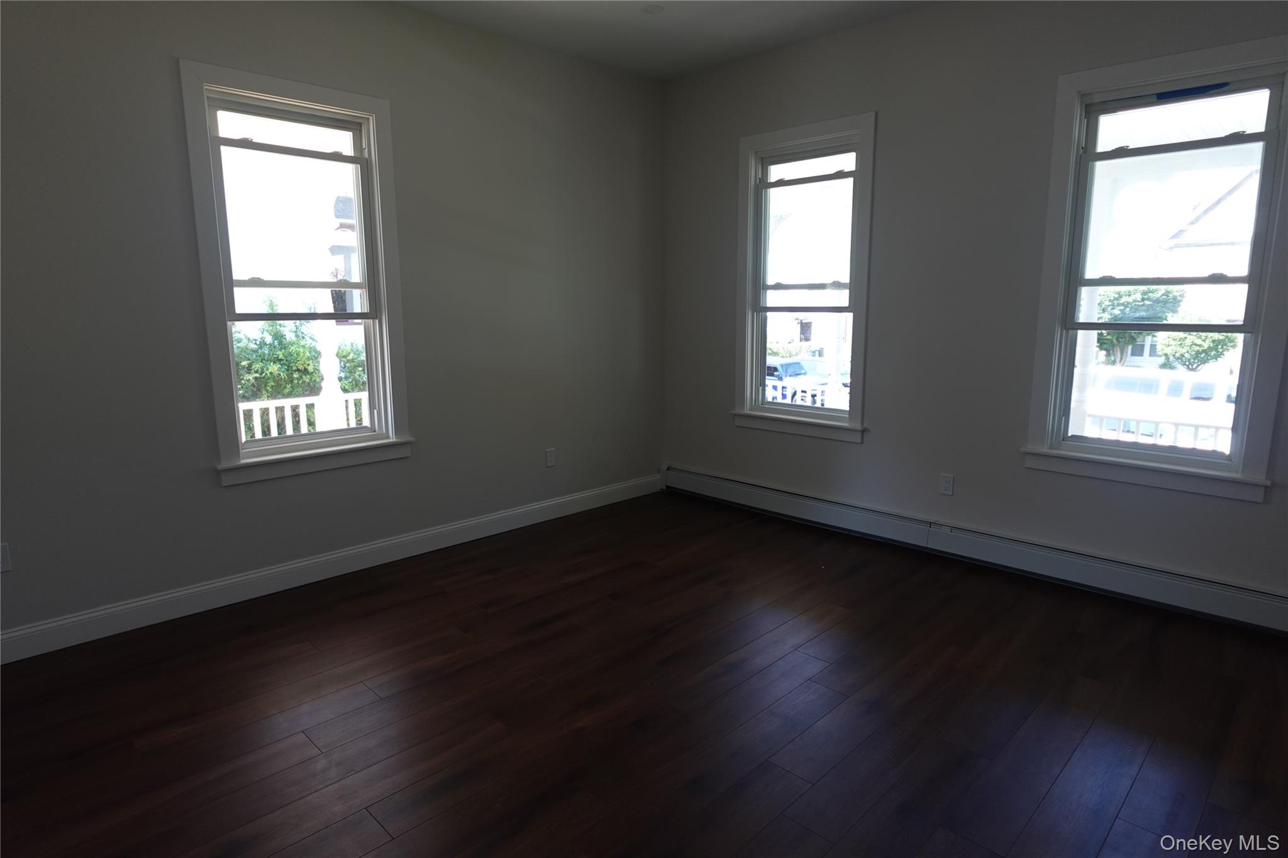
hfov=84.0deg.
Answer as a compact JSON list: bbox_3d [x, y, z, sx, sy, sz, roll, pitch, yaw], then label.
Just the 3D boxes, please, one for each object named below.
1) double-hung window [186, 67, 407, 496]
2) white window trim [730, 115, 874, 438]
[{"bbox_3d":[-1.718,-0.741,3.680,0.100,1.960,1.010,9,14,44],"label":"double-hung window"},{"bbox_3d":[1.026,-0.933,4.675,1.010,1.960,0.100,9,14,44],"label":"white window trim"}]

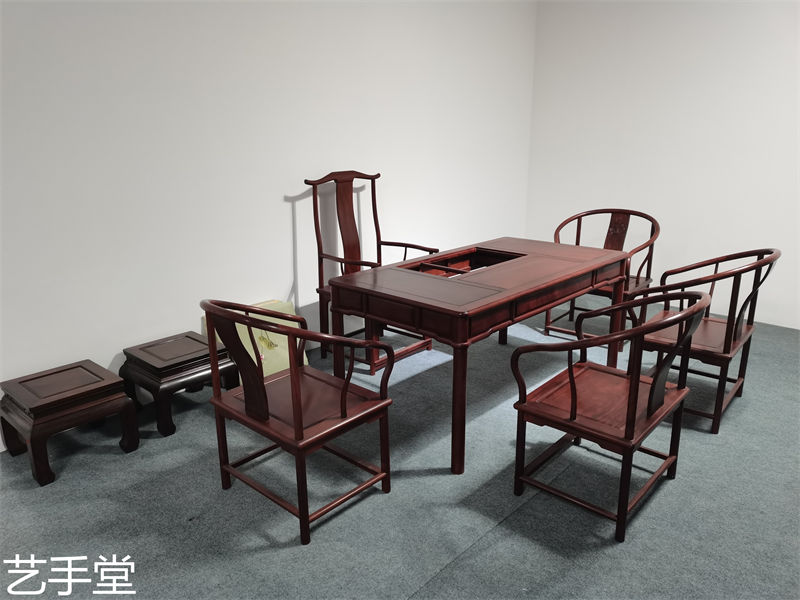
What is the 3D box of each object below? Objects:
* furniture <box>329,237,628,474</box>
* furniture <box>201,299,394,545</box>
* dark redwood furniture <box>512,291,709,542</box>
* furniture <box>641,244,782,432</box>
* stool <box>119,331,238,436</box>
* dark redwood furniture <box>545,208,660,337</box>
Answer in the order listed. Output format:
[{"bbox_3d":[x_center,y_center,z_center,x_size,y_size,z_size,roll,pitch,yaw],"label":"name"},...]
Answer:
[{"bbox_3d":[0.518,0.183,3.534,0.906,0.788,1.653,14,22,42],"label":"furniture"},{"bbox_3d":[-0.452,0.418,2.558,0.747,0.911,0.638,14,22,41],"label":"furniture"},{"bbox_3d":[0.900,0.400,2.546,0.638,0.911,0.747,13,21,40],"label":"dark redwood furniture"},{"bbox_3d":[1.671,0.158,3.338,0.638,0.911,0.747,12,21,38],"label":"furniture"},{"bbox_3d":[-1.264,0.451,3.463,0.460,0.367,0.460,13,22,40],"label":"stool"},{"bbox_3d":[1.516,-0.185,4.525,0.747,0.911,0.638,12,21,37],"label":"dark redwood furniture"}]

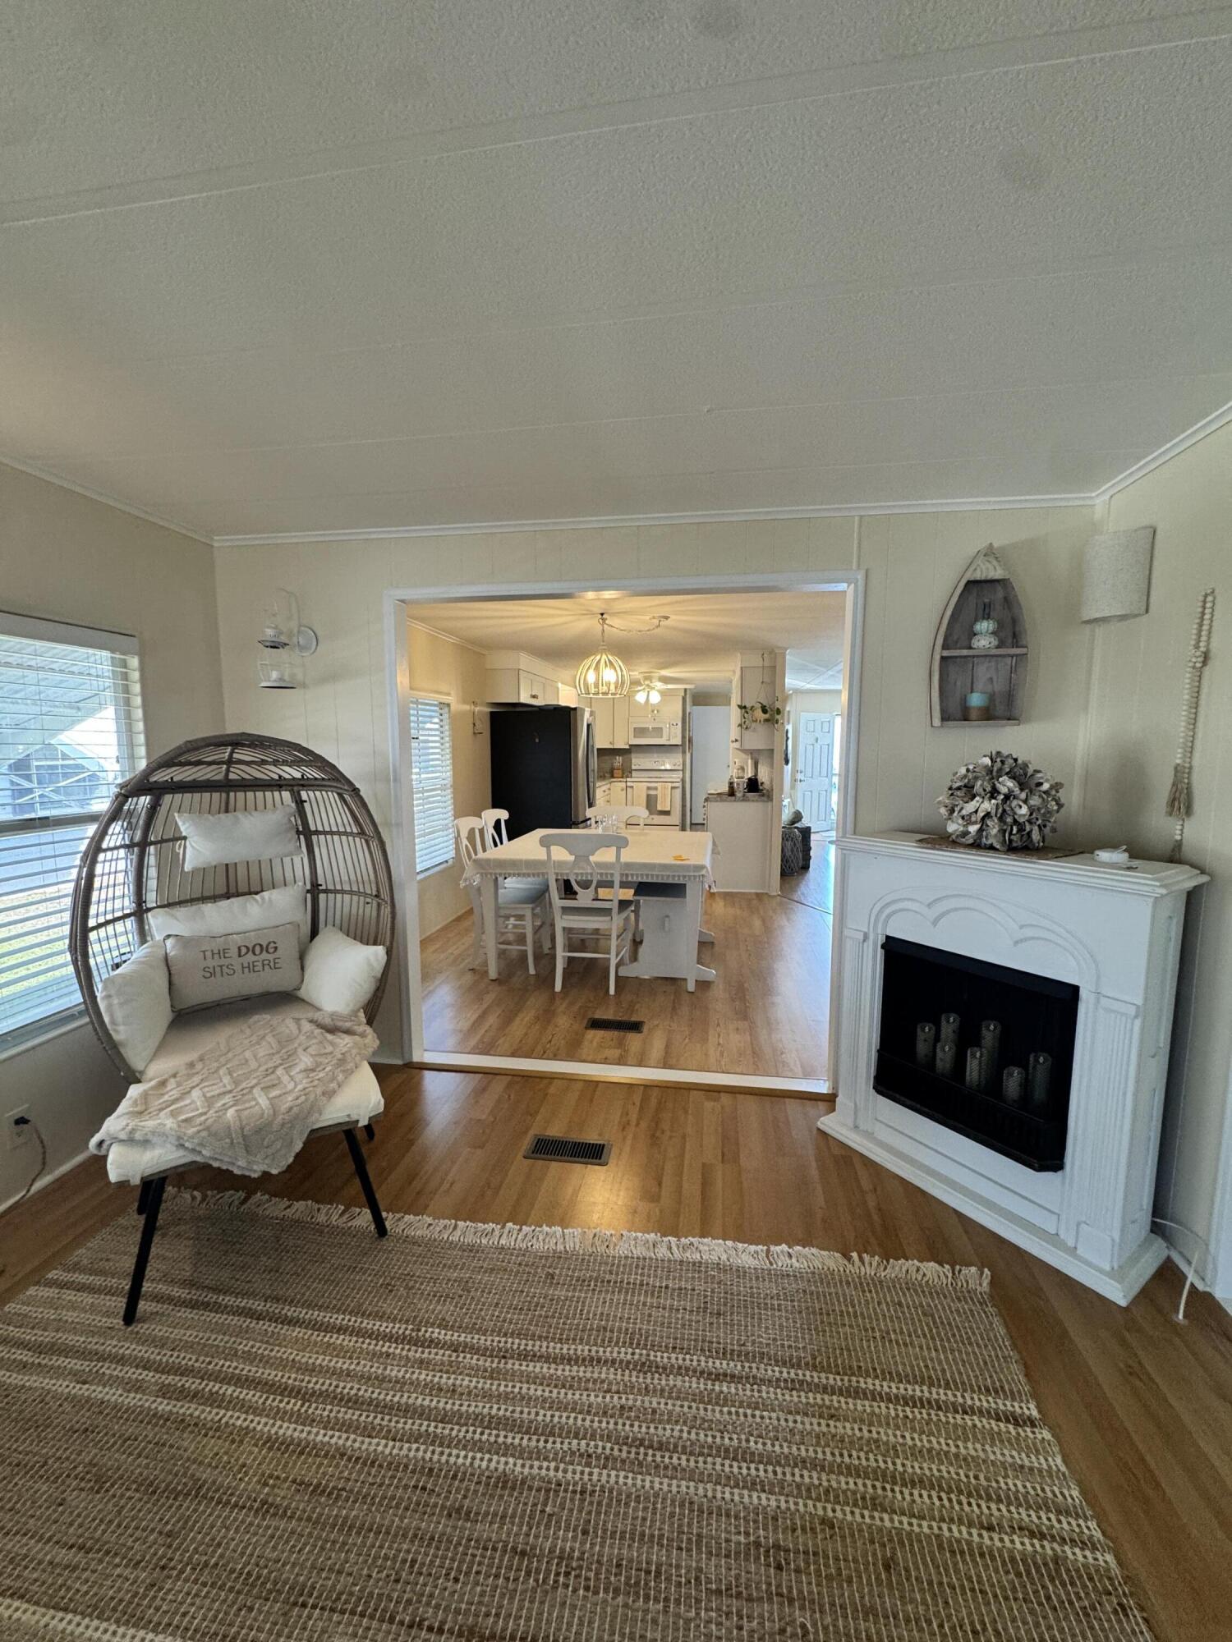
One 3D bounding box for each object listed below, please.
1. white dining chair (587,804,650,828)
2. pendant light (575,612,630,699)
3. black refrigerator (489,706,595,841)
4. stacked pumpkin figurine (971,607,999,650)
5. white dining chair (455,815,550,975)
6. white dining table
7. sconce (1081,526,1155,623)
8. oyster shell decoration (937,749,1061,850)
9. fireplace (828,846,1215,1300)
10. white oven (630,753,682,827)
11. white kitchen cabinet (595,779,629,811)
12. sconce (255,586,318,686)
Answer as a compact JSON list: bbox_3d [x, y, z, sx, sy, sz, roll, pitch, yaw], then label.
[{"bbox_3d":[-0.025,0.378,5.121,0.500,0.955,0.530,1,7,9],"label":"white dining chair"},{"bbox_3d":[-0.086,-1.083,4.338,0.360,0.560,0.360,1,7,9],"label":"pendant light"},{"bbox_3d":[-0.654,-0.186,6.457,0.860,1.760,0.890,1,7,9],"label":"black refrigerator"},{"bbox_3d":[1.294,-0.682,2.330,0.086,0.160,0.086,1,7,8],"label":"stacked pumpkin figurine"},{"bbox_3d":[-0.714,0.464,4.369,0.530,0.955,0.500,1,7,9],"label":"white dining chair"},{"bbox_3d":[-0.049,0.538,4.572,1.380,0.765,1.370,1,7,9],"label":"white dining table"},{"bbox_3d":[1.614,-0.789,2.179,0.125,0.260,0.240,1,7,9],"label":"sconce"},{"bbox_3d":[1.222,-0.067,2.104,0.350,0.310,0.350,1,7,9],"label":"oyster shell decoration"},{"bbox_3d":[1.179,0.647,2.154,0.340,1.120,1.000,-4,8,-34],"label":"fireplace"},{"bbox_3d":[0.601,-0.282,9.716,0.765,1.200,0.680,1,7,9],"label":"white oven"},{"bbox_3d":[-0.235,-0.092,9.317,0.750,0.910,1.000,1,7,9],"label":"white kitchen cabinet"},{"bbox_3d":[-1.355,-0.744,2.743,0.160,0.400,0.270,1,7,9],"label":"sconce"}]

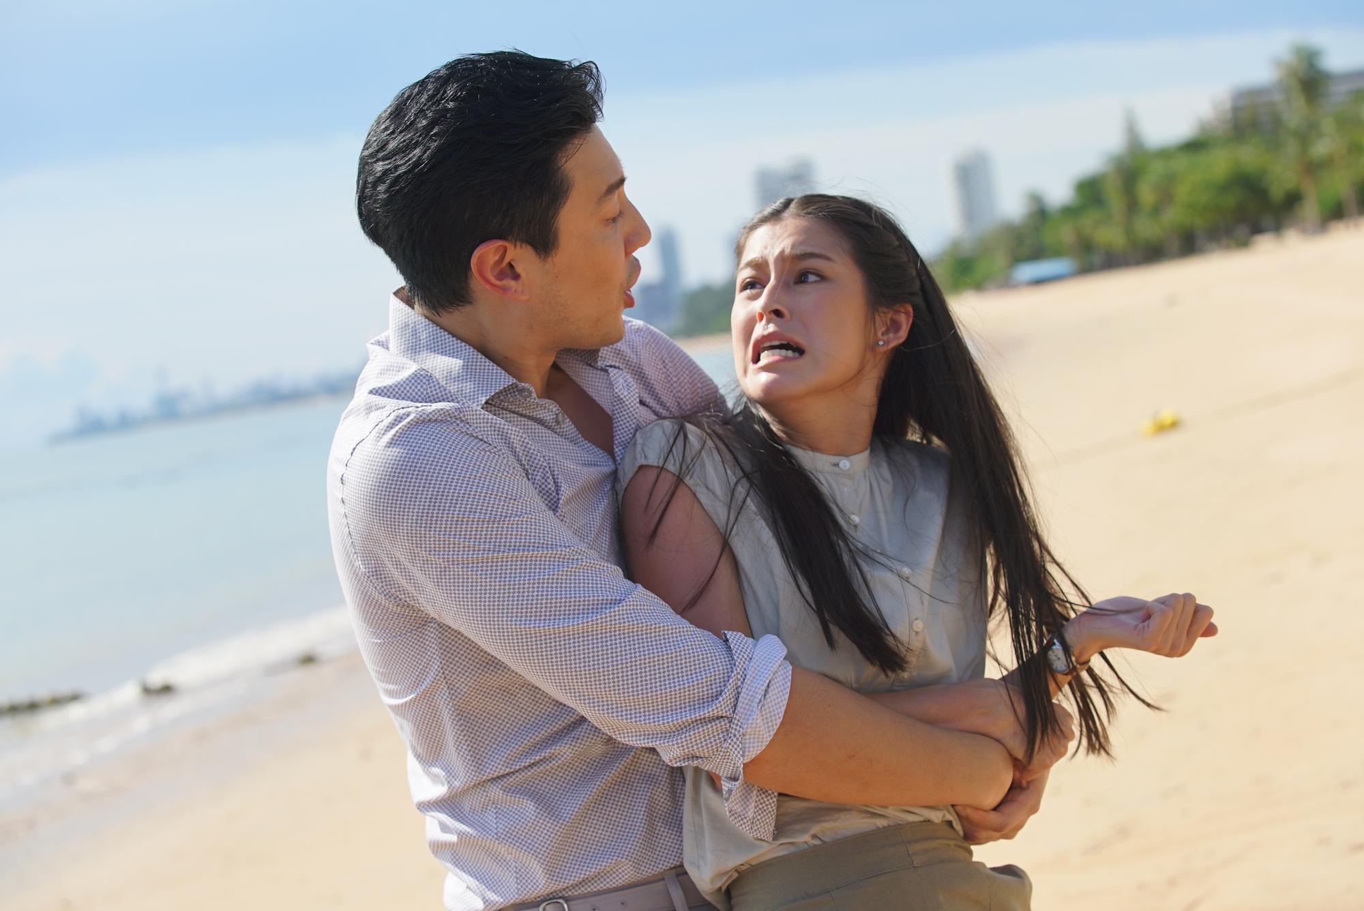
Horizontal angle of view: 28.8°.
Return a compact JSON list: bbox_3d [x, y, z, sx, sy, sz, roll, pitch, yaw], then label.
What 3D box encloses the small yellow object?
[{"bbox_3d":[3.846,-0.261,21.300,0.310,0.180,0.220,-9,2,10],"label":"small yellow object"}]

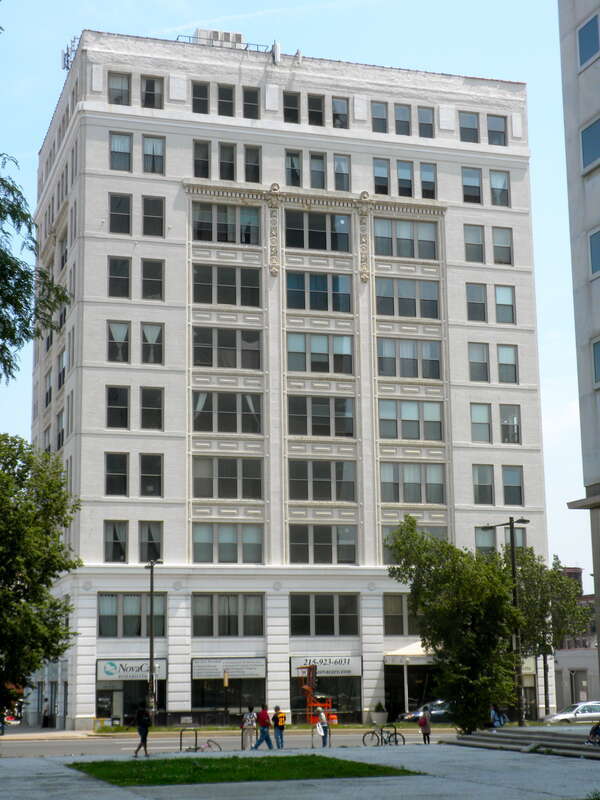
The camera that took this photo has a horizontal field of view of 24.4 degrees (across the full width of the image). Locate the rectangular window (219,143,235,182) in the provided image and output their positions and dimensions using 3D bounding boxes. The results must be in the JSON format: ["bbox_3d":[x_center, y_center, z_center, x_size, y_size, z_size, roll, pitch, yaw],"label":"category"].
[{"bbox_3d":[-4.356,-14.411,83.913,1.060,2.366,0.200,3,-11,-17],"label":"rectangular window"}]

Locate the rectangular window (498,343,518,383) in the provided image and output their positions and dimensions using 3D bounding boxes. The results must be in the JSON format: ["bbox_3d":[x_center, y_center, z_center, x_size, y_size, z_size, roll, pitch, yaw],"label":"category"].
[{"bbox_3d":[13.018,-2.194,86.803,1.398,2.462,0.200,3,-12,-17],"label":"rectangular window"}]

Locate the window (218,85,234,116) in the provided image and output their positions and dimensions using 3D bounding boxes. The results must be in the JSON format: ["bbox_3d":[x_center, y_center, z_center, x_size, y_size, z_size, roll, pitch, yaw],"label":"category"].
[{"bbox_3d":[-4.426,-17.998,83.225,1.020,1.978,0.220,3,-12,-17],"label":"window"}]

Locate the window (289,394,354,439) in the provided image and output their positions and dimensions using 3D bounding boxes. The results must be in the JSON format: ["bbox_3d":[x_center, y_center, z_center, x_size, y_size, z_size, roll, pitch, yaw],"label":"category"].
[{"bbox_3d":[1.371,1.066,85.922,4.391,2.533,0.200,3,-12,-17],"label":"window"}]

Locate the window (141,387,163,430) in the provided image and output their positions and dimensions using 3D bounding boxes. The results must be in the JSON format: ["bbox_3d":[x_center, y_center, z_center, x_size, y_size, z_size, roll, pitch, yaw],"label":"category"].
[{"bbox_3d":[-8.461,0.543,79.519,1.388,2.537,0.200,3,-12,-17],"label":"window"}]

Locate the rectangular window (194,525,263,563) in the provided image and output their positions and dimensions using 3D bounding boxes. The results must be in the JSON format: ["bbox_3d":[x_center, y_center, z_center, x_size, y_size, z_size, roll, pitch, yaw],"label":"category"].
[{"bbox_3d":[-4.274,8.617,83.045,4.399,2.419,0.250,3,-12,-17],"label":"rectangular window"}]

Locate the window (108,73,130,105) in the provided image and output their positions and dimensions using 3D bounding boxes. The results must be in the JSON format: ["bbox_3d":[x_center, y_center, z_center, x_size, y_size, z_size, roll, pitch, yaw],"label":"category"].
[{"bbox_3d":[-10.570,-18.262,81.327,1.329,1.976,0.220,3,-12,-17],"label":"window"}]

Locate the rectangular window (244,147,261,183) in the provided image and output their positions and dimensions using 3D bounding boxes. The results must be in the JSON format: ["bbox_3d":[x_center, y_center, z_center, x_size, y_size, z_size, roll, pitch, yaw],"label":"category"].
[{"bbox_3d":[-2.829,-14.359,84.392,1.041,2.358,0.200,3,-11,-17],"label":"rectangular window"}]

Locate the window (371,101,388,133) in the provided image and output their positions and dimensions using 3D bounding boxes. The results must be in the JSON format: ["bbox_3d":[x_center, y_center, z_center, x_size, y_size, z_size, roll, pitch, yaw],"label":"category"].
[{"bbox_3d":[5.293,-18.760,92.259,1.127,2.179,0.200,3,-11,-17],"label":"window"}]

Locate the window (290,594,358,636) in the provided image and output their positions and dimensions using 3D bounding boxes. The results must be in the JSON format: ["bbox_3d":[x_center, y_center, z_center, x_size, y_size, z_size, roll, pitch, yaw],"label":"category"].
[{"bbox_3d":[1.502,13.001,84.015,4.419,2.579,0.250,3,-12,-17],"label":"window"}]

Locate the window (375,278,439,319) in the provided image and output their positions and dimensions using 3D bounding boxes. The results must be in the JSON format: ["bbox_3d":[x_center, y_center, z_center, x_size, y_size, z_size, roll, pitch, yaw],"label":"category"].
[{"bbox_3d":[6.547,-6.150,84.332,4.168,2.382,0.220,3,-12,-17],"label":"window"}]

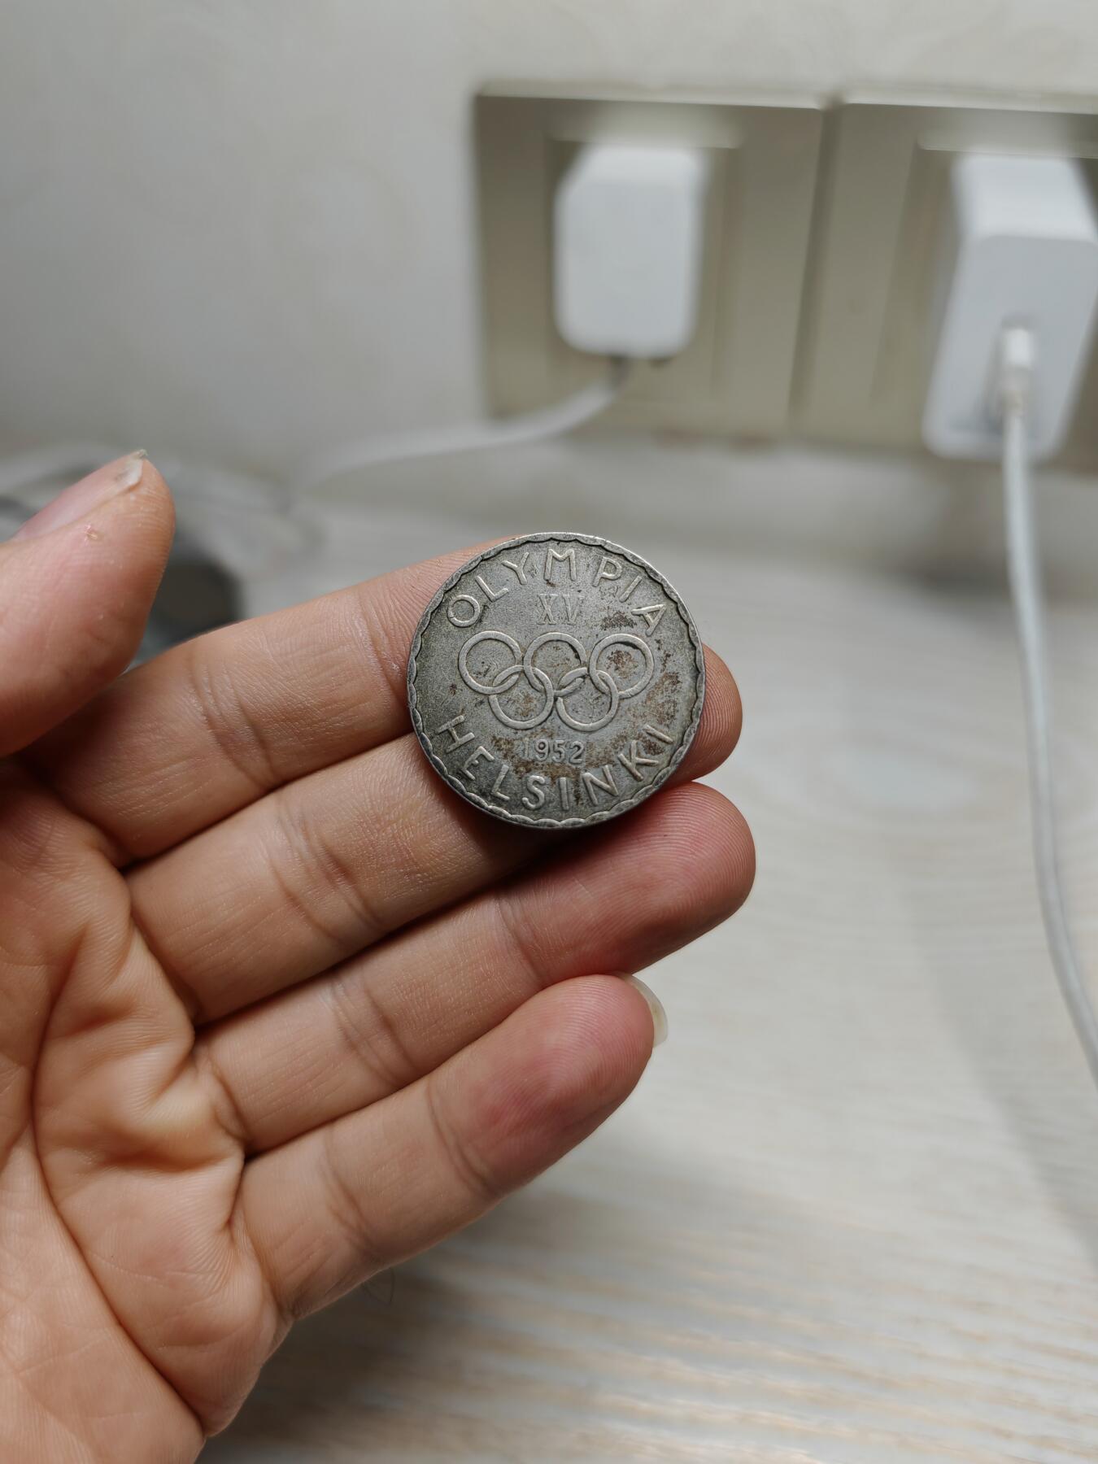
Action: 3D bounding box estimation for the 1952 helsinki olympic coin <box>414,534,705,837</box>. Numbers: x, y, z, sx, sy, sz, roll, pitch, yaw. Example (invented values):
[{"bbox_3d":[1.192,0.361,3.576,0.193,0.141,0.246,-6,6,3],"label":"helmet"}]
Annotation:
[{"bbox_3d":[0.001,-0.005,0.123,0.032,0.032,0.002,1,3,0],"label":"1952 helsinki olympic coin"}]

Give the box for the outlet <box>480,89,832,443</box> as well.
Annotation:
[{"bbox_3d":[0.025,-0.123,0.309,0.086,0.086,0.010,6,39,8],"label":"outlet"}]

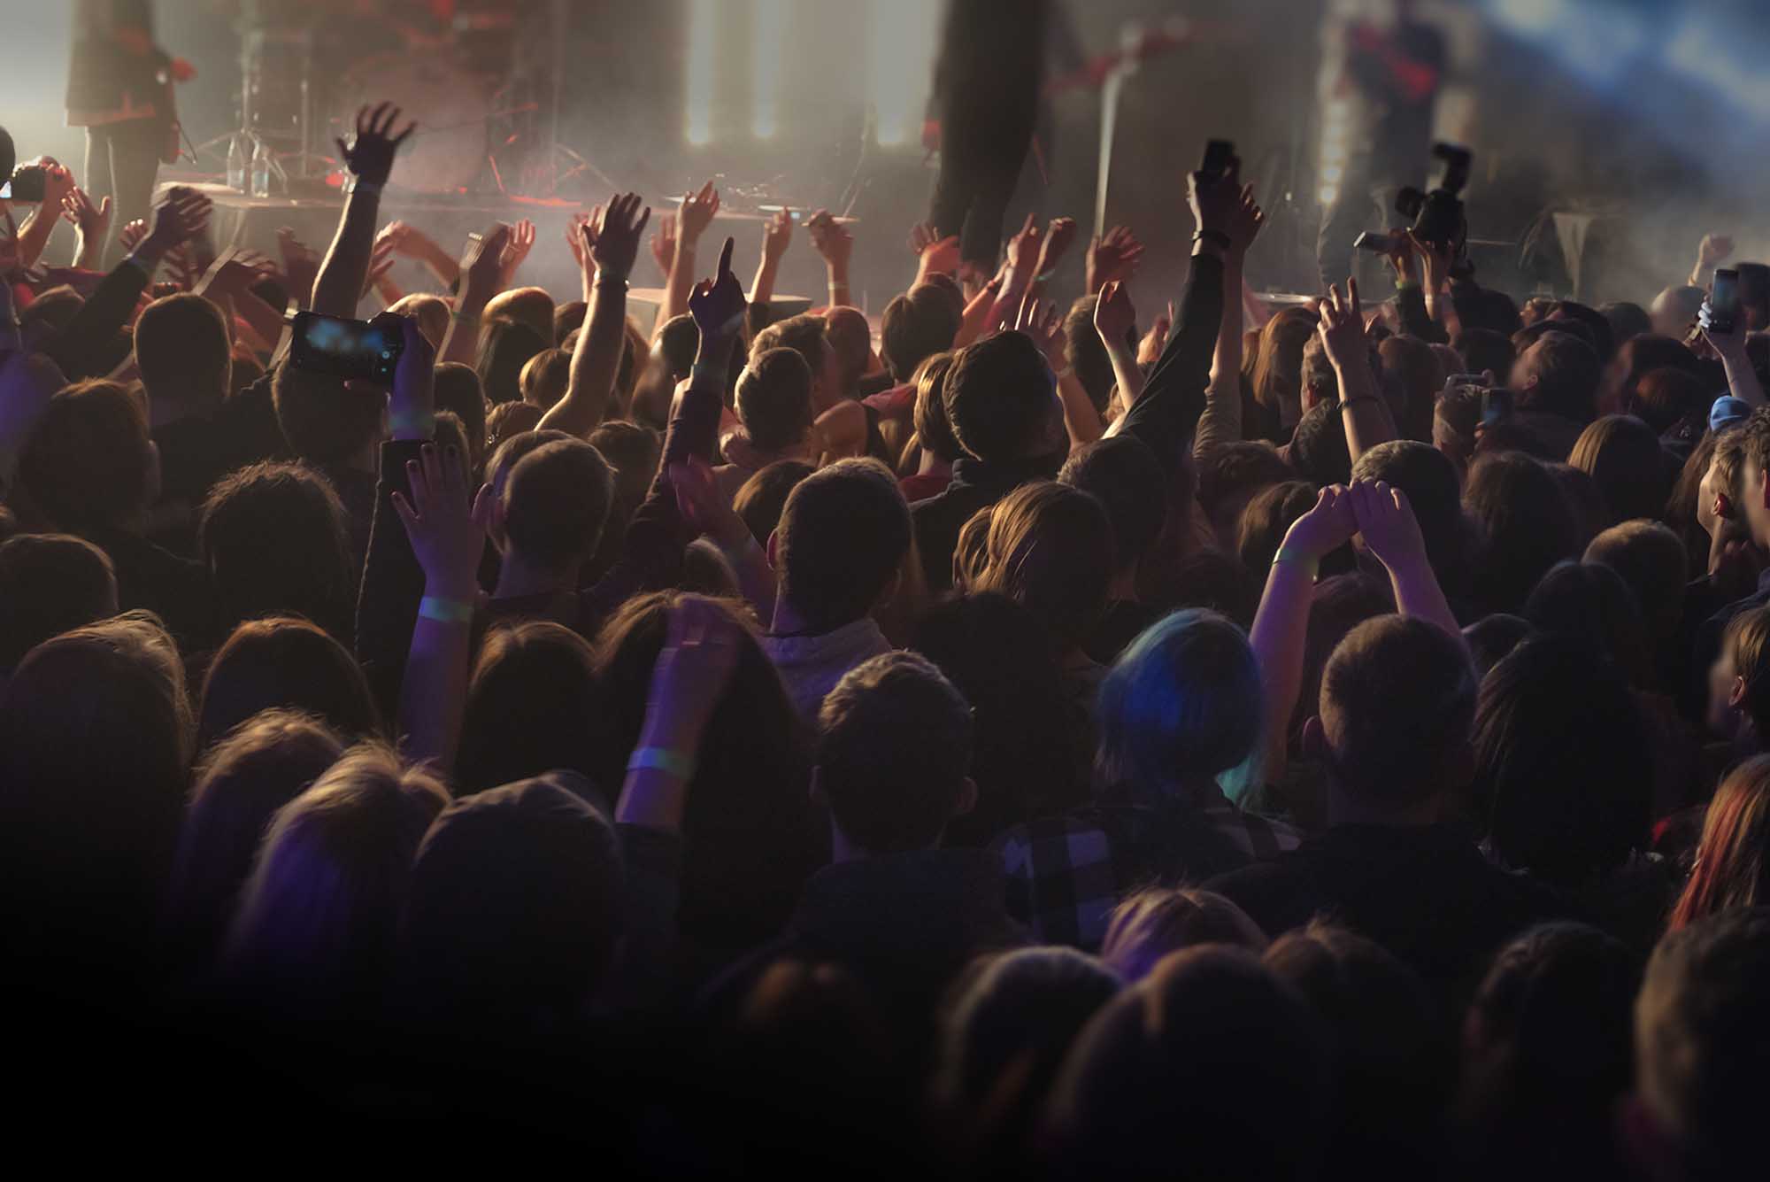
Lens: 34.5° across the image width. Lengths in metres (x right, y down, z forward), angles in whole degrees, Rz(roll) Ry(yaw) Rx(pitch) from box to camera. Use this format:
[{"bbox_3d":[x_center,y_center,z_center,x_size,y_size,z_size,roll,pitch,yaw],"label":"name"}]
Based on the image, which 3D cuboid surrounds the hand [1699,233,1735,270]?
[{"bbox_3d":[2.773,-1.129,9.500,0.100,0.110,0.085,10,9,-2],"label":"hand"}]

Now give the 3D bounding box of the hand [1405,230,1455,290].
[{"bbox_3d":[1.396,-0.846,7.300,0.110,0.155,0.090,-6,6,0],"label":"hand"}]

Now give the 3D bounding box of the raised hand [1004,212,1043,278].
[{"bbox_3d":[0.385,-0.960,7.900,0.075,0.175,0.070,18,-1,-3],"label":"raised hand"}]

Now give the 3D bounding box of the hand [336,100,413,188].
[{"bbox_3d":[-1.000,-0.876,5.600,0.150,0.165,0.075,5,3,0],"label":"hand"}]

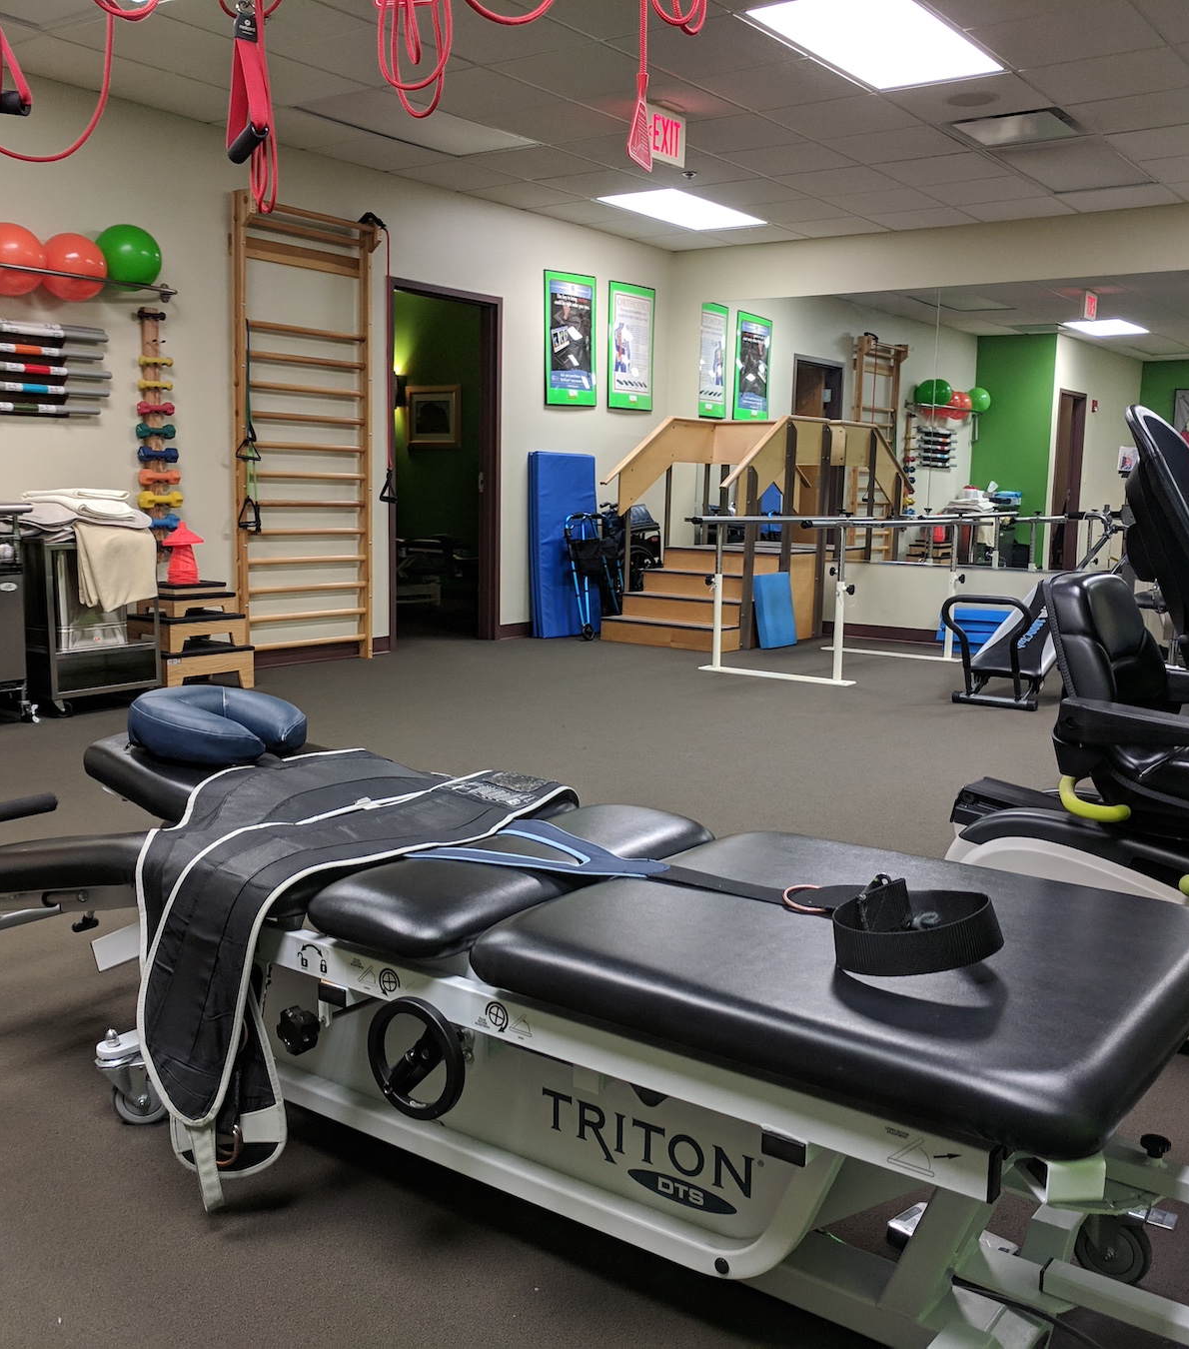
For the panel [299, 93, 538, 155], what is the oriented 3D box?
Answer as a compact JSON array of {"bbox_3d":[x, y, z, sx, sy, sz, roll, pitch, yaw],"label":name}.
[{"bbox_3d":[-0.842,-2.716,6.673,0.610,0.060,1.220,7,10,36],"label":"panel"}]

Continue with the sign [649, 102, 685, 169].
[{"bbox_3d":[0.302,-2.410,6.037,0.050,0.230,0.320,7,10,35],"label":"sign"}]

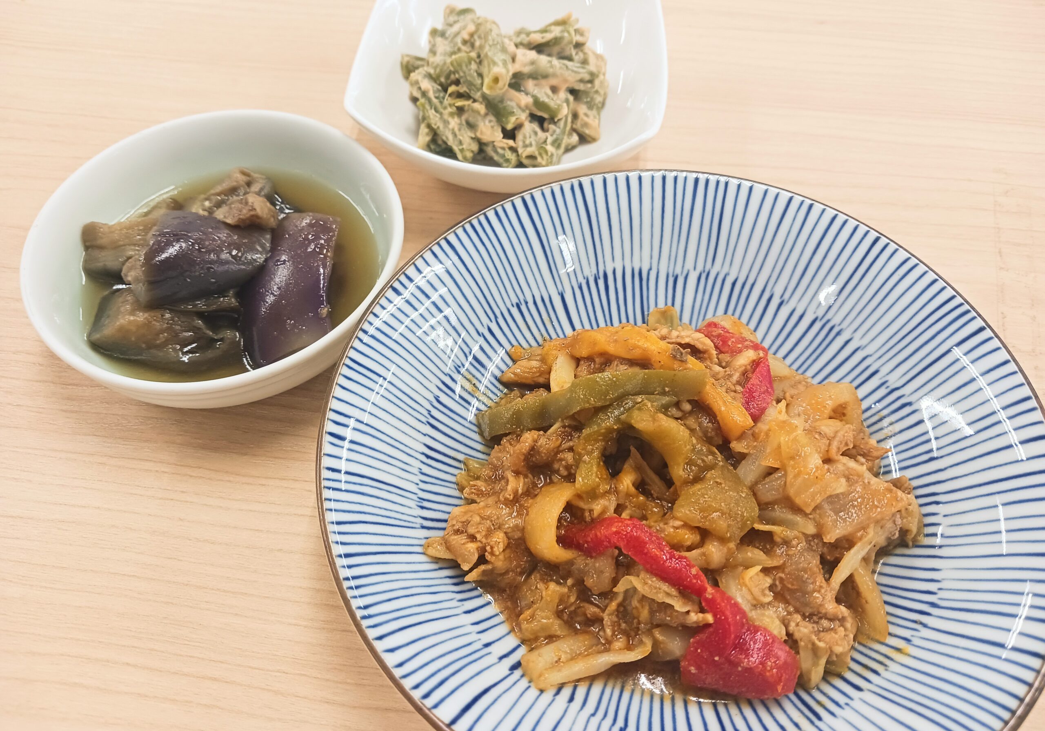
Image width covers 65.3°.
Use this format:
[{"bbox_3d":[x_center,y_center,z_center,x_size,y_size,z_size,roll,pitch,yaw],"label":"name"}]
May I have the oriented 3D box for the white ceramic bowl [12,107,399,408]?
[{"bbox_3d":[-0.107,-0.032,0.303,0.128,0.047,0.128,2,57,0],"label":"white ceramic bowl"}]

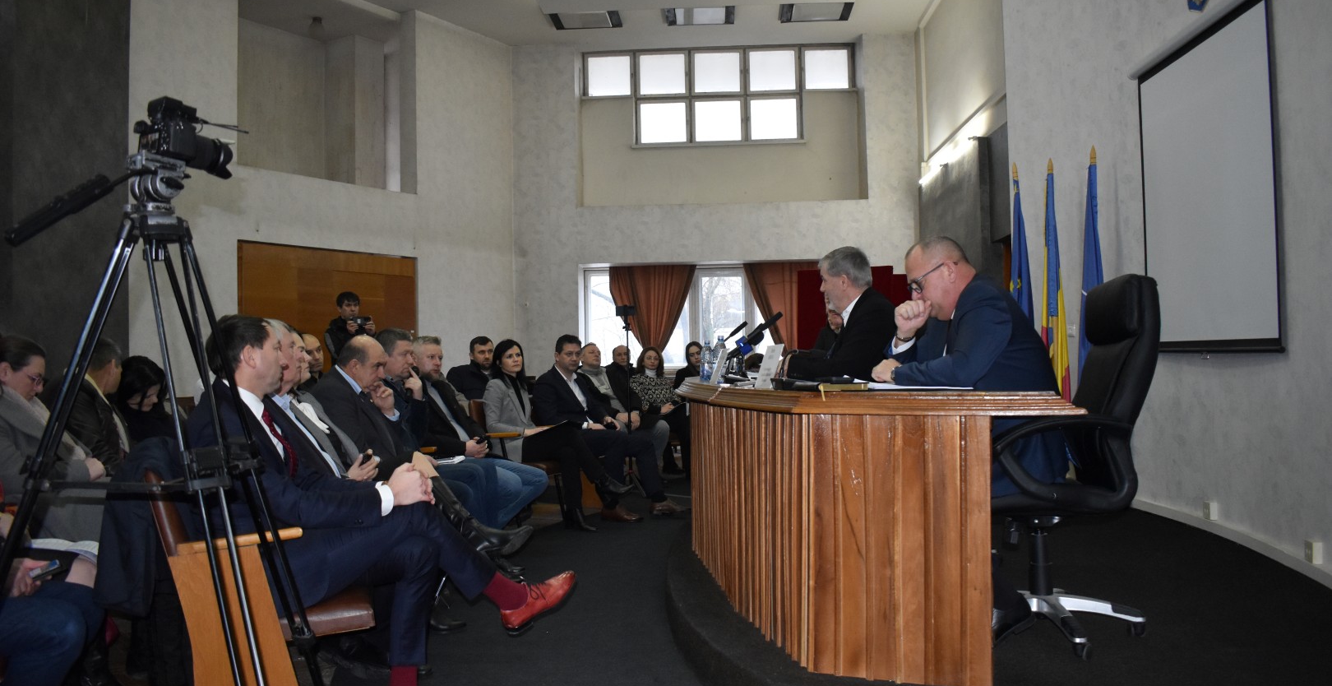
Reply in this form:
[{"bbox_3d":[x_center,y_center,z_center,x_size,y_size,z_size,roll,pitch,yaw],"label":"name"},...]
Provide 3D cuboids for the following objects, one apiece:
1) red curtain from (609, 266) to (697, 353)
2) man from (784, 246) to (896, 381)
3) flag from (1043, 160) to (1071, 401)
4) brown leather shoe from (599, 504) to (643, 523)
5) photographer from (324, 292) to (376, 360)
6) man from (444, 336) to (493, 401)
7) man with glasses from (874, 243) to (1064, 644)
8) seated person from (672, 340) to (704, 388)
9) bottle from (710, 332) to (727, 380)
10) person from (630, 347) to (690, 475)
[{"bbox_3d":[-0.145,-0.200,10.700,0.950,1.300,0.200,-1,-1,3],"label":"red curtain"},{"bbox_3d":[0.660,0.295,3.950,0.740,1.340,0.540,-1,-1,-2],"label":"man"},{"bbox_3d":[2.399,-0.082,6.150,0.260,2.080,0.300,-1,-1,-19],"label":"flag"},{"bbox_3d":[-0.286,1.099,6.450,0.290,0.120,0.105,-1,-1,25],"label":"brown leather shoe"},{"bbox_3d":[-2.705,0.390,8.500,0.550,1.660,0.480,0,-1,-37],"label":"photographer"},{"bbox_3d":[-1.380,0.599,7.700,0.560,1.310,0.800,0,-1,-34],"label":"man"},{"bbox_3d":[1.030,0.325,3.380,0.720,1.340,0.580,-1,-1,-5],"label":"man with glasses"},{"bbox_3d":[0.280,0.628,9.750,0.500,1.250,0.760,-1,-1,-9],"label":"seated person"},{"bbox_3d":[0.236,0.074,4.400,0.066,0.215,0.066,-1,-1,0],"label":"bottle"},{"bbox_3d":[-0.060,0.650,9.450,0.520,1.210,0.760,-1,-1,-20],"label":"person"}]

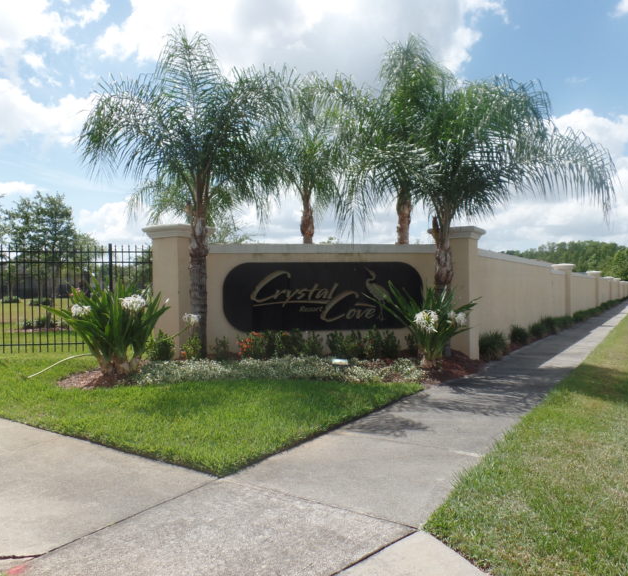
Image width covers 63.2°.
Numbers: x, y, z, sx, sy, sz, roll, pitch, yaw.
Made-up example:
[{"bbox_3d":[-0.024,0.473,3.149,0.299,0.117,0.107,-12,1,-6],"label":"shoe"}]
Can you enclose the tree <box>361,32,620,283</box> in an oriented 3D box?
[{"bbox_3d":[3.080,-1.500,8.950,4.300,5.450,3.800,0,0,0],"label":"tree"}]

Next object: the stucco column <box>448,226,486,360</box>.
[{"bbox_3d":[2.695,0.151,9.566,0.856,2.477,0.856,-1,0,33],"label":"stucco column"}]

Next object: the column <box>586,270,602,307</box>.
[{"bbox_3d":[19.197,0.097,35.084,0.856,2.484,0.856,-1,0,33],"label":"column"}]

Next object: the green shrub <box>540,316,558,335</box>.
[{"bbox_3d":[6.740,1.070,14.600,0.550,0.520,0.550,0,0,0],"label":"green shrub"}]

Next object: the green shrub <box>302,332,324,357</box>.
[{"bbox_3d":[-0.008,0.992,8.650,0.360,0.441,0.360,-1,0,-7],"label":"green shrub"}]

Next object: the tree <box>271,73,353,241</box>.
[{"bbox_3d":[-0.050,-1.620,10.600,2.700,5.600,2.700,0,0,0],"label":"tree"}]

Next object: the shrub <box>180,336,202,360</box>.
[{"bbox_3d":[-2.004,1.006,8.350,0.360,0.393,0.360,-1,0,-7],"label":"shrub"}]

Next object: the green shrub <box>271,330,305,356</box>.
[{"bbox_3d":[-0.460,0.980,8.900,0.590,0.480,0.520,0,0,0],"label":"green shrub"}]

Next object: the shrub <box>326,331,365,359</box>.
[{"bbox_3d":[0.570,1.000,8.950,0.680,0.500,0.560,0,0,0],"label":"shrub"}]

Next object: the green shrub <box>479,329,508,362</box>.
[{"bbox_3d":[3.240,1.020,9.200,0.580,0.540,0.580,0,0,0],"label":"green shrub"}]

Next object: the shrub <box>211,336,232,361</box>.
[{"bbox_3d":[-1.532,1.018,8.450,0.350,0.397,0.340,-1,0,-7],"label":"shrub"}]

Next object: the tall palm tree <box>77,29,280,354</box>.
[{"bbox_3d":[-2.300,-1.630,8.700,3.450,5.600,3.300,0,0,0],"label":"tall palm tree"}]

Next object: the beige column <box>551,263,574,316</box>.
[{"bbox_3d":[11.029,0.160,22.452,0.856,2.422,0.856,-1,0,33],"label":"beige column"}]

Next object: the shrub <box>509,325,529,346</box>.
[{"bbox_3d":[4.901,1.148,12.200,0.460,0.502,0.460,-1,0,33],"label":"shrub"}]

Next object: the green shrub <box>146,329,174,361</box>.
[{"bbox_3d":[-2.452,0.918,8.150,0.440,0.511,0.420,-1,0,-7],"label":"green shrub"}]

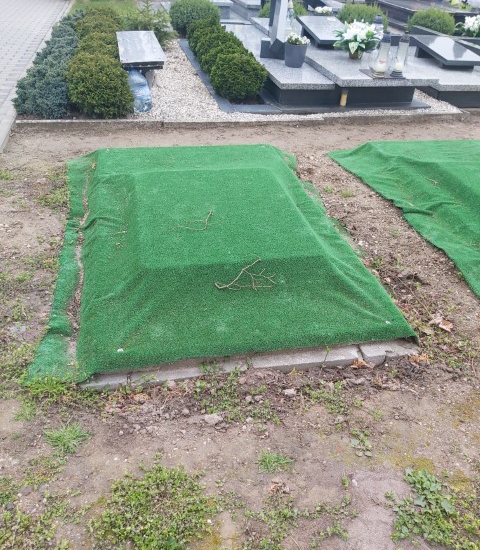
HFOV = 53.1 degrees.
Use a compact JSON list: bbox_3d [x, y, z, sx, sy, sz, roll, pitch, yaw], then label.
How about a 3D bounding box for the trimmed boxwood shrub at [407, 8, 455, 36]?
[{"bbox_3d":[3.013,-3.916,7.559,0.710,0.500,0.700,-5,36,-12],"label":"trimmed boxwood shrub"}]

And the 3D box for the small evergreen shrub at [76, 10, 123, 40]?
[{"bbox_3d":[-1.682,-2.845,5.716,0.550,0.490,0.550,-4,36,-11],"label":"small evergreen shrub"}]

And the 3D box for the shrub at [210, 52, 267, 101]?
[{"bbox_3d":[-0.020,-1.916,4.641,0.540,0.420,0.540,-4,36,-11],"label":"shrub"}]

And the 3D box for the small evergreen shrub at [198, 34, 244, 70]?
[{"bbox_3d":[-0.207,-2.462,5.383,0.530,0.420,0.530,-4,36,-11],"label":"small evergreen shrub"}]

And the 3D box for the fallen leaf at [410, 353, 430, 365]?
[{"bbox_3d":[0.757,0.346,2.007,0.080,0.025,0.055,-4,36,-11],"label":"fallen leaf"}]

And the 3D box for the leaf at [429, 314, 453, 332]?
[{"bbox_3d":[0.859,0.212,2.054,0.100,0.030,0.075,14,37,14],"label":"leaf"}]

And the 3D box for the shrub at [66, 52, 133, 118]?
[{"bbox_3d":[-1.168,-1.592,4.019,0.530,0.490,0.530,-4,36,-11],"label":"shrub"}]

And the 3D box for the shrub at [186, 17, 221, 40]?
[{"bbox_3d":[-0.439,-3.131,6.302,0.500,0.410,0.500,-4,36,-11],"label":"shrub"}]

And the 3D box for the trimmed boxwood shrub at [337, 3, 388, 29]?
[{"bbox_3d":[1.875,-3.847,7.345,0.730,0.520,0.720,-5,36,-12],"label":"trimmed boxwood shrub"}]

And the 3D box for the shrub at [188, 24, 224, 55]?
[{"bbox_3d":[-0.330,-2.742,5.681,0.520,0.420,0.520,-5,36,-12],"label":"shrub"}]

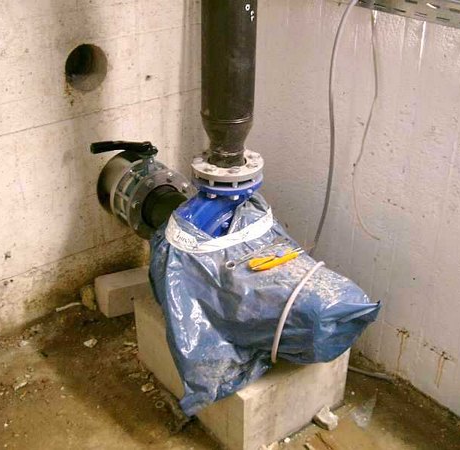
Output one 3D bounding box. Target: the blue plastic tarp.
[{"bbox_3d":[0.066,0.239,2.056,0.550,0.630,0.660,-20,34,-30],"label":"blue plastic tarp"}]

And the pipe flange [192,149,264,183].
[{"bbox_3d":[-0.004,-0.186,1.965,0.220,0.030,0.220,-1,29,1],"label":"pipe flange"}]

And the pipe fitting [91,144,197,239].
[{"bbox_3d":[-0.333,-0.150,2.461,0.325,0.380,0.295,-20,34,-30],"label":"pipe fitting"}]

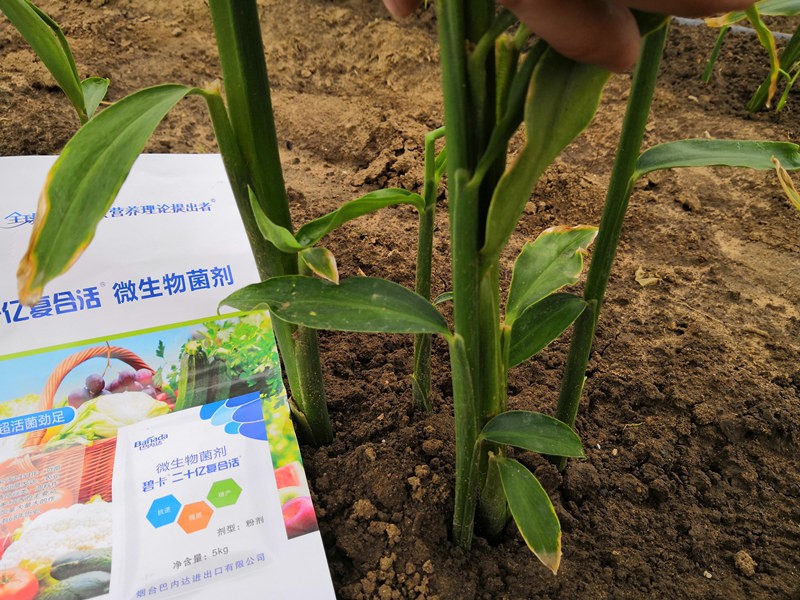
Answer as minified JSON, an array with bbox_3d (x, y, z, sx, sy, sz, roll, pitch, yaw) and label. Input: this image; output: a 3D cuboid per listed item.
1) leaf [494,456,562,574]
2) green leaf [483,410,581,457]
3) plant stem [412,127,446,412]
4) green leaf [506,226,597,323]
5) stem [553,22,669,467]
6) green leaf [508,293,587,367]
[{"bbox_3d":[0.056,0.089,0.265,0.017,0.011,0.050,-20,65,-10],"label":"leaf"},{"bbox_3d":[0.058,0.059,0.271,0.044,0.011,0.018,6,40,-3],"label":"green leaf"},{"bbox_3d":[0.014,-0.009,0.307,0.011,0.147,0.011,1,22,0],"label":"plant stem"},{"bbox_3d":[0.065,-0.010,0.270,0.057,0.010,0.021,-44,90,-9],"label":"green leaf"},{"bbox_3d":[0.090,-0.015,0.278,0.009,0.201,0.009,6,17,-2],"label":"stem"},{"bbox_3d":[0.065,0.013,0.280,0.048,0.009,0.021,-30,64,-10],"label":"green leaf"}]

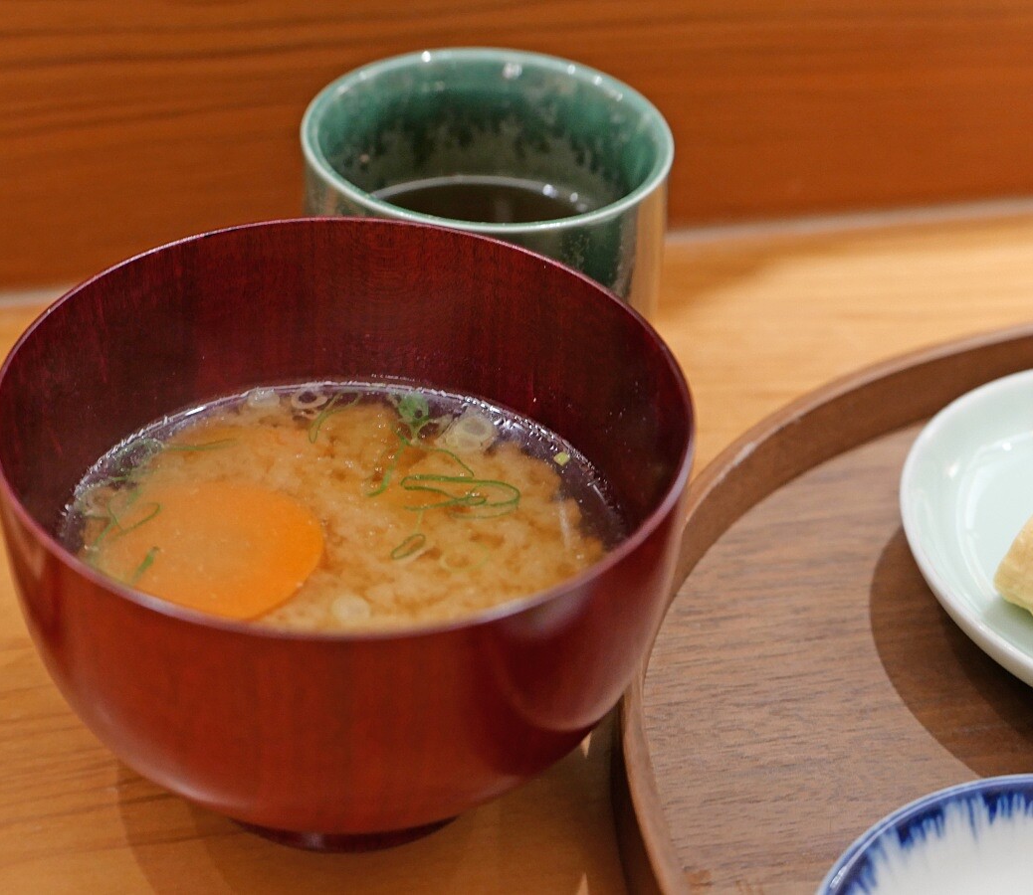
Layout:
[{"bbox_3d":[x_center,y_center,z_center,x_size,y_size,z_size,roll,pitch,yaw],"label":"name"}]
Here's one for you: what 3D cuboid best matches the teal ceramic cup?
[{"bbox_3d":[-0.007,-0.037,0.455,0.076,0.071,0.076,2,38,-2],"label":"teal ceramic cup"}]

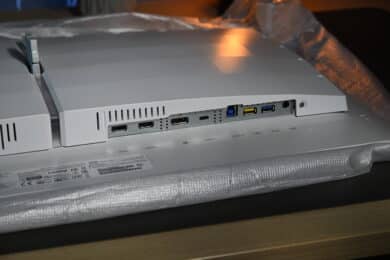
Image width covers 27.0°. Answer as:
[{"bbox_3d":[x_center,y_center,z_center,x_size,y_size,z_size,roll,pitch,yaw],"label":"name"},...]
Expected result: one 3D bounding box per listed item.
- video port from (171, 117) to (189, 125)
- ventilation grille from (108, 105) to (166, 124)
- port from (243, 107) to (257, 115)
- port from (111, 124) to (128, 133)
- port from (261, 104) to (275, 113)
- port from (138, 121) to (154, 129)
[{"bbox_3d":[-0.015,-0.009,0.733,0.017,0.006,0.008,-7,21,-15],"label":"video port"},{"bbox_3d":[-0.051,-0.014,0.707,0.051,0.009,0.004,-7,21,-15],"label":"ventilation grille"},{"bbox_3d":[0.049,-0.019,0.750,0.013,0.006,0.009,-7,21,-15],"label":"port"},{"bbox_3d":[-0.067,-0.002,0.718,0.015,0.005,0.008,-7,21,-15],"label":"port"},{"bbox_3d":[0.066,-0.021,0.755,0.013,0.006,0.009,-7,21,-15],"label":"port"},{"bbox_3d":[-0.044,-0.006,0.724,0.015,0.005,0.008,-7,21,-15],"label":"port"}]

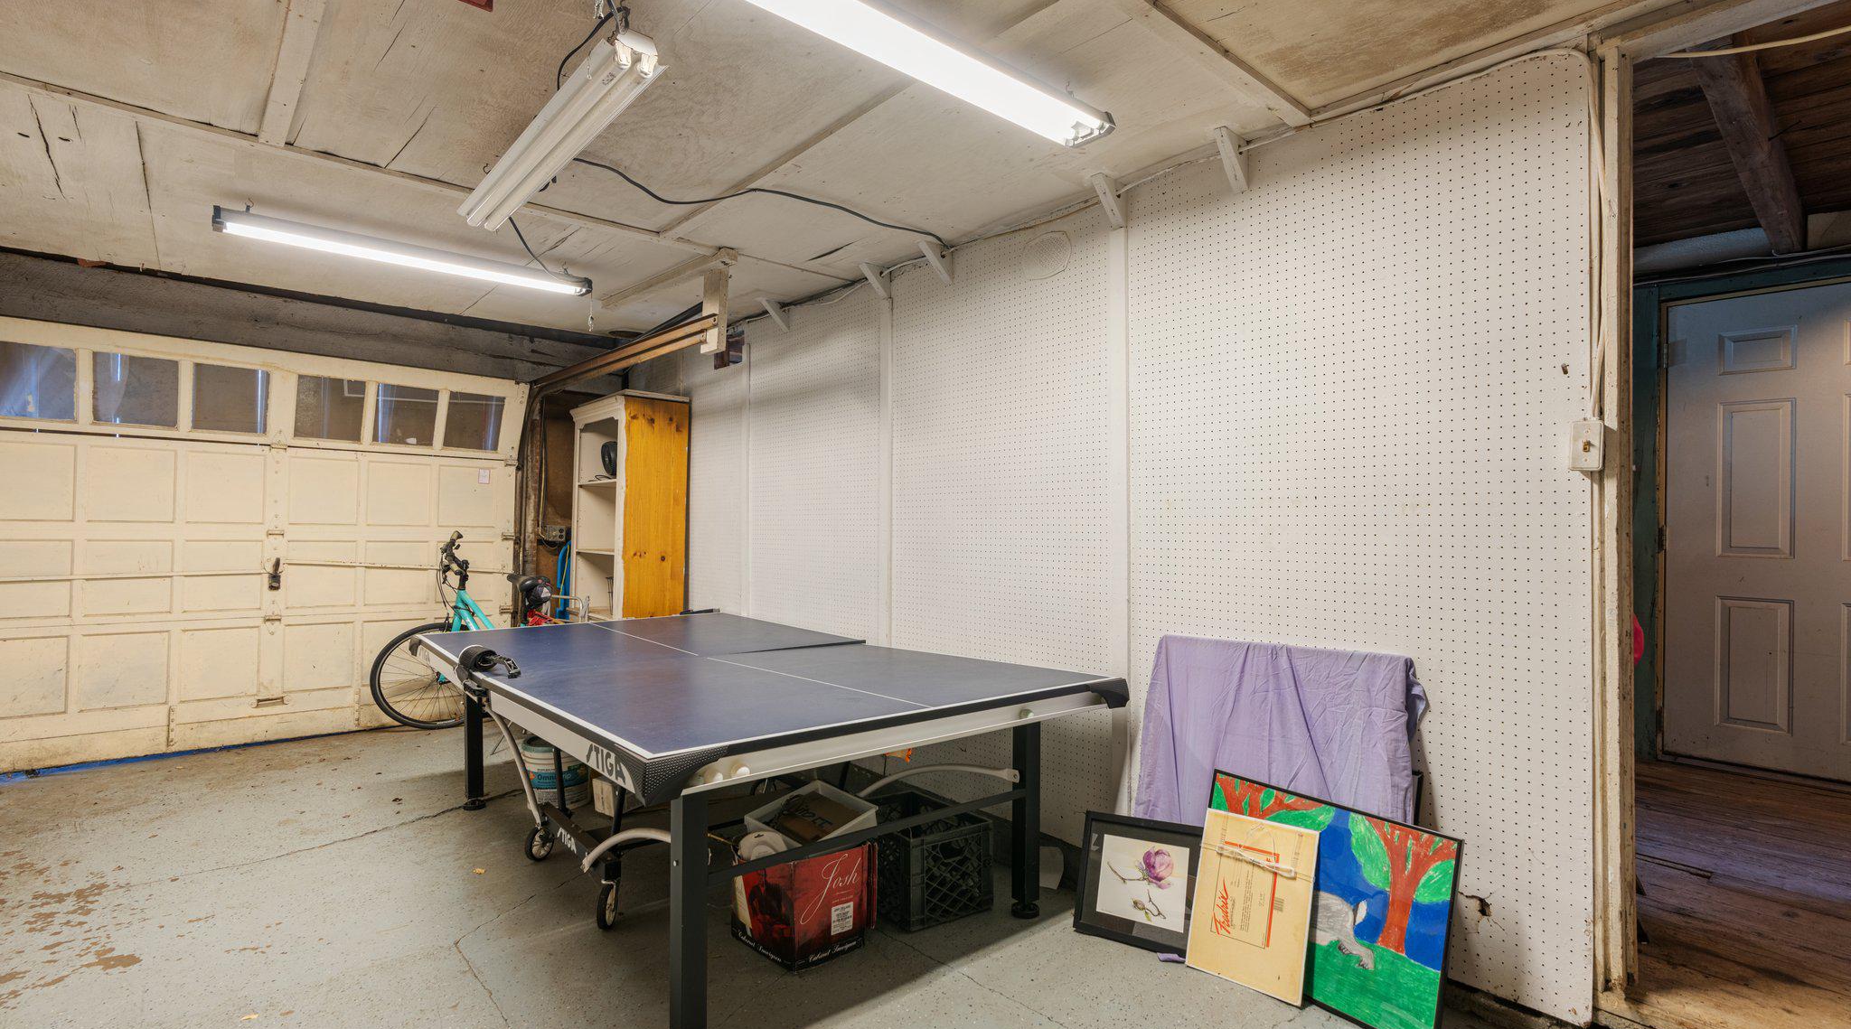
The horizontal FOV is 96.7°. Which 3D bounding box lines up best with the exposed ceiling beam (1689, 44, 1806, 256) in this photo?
[{"bbox_3d":[2.550,-1.120,2.505,2.300,0.140,0.085,0,-1,-41],"label":"exposed ceiling beam"}]

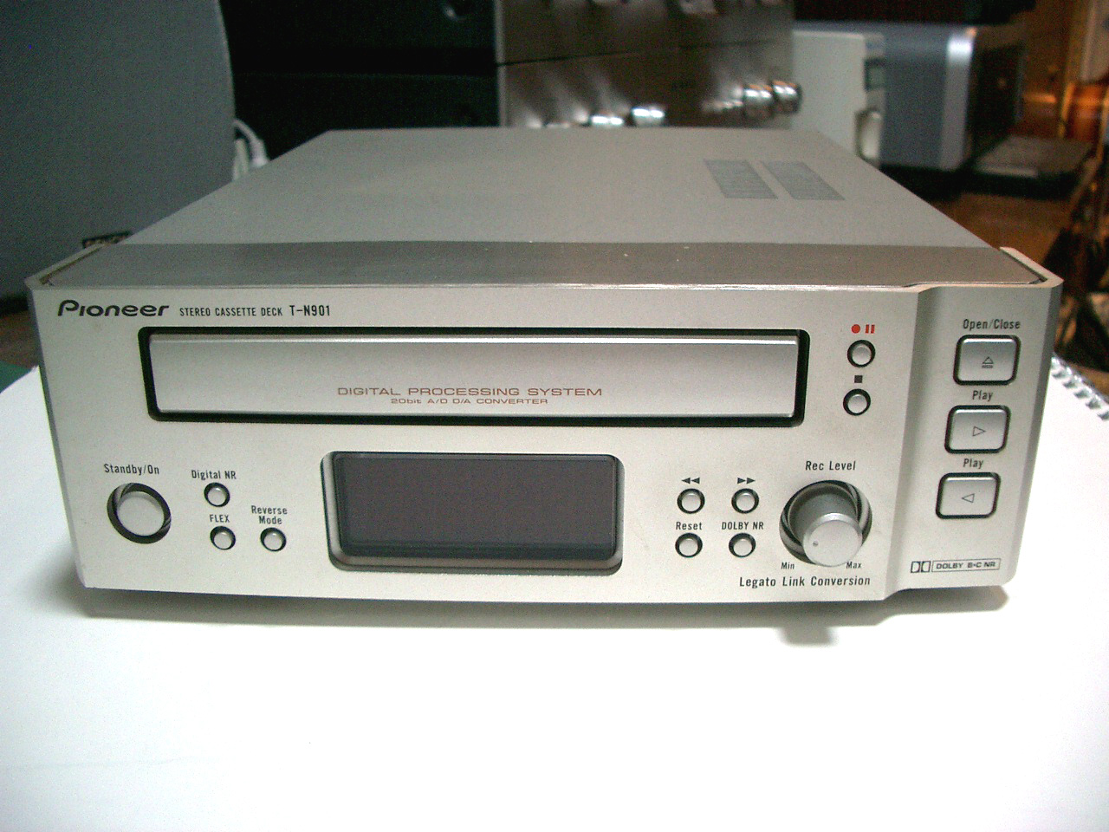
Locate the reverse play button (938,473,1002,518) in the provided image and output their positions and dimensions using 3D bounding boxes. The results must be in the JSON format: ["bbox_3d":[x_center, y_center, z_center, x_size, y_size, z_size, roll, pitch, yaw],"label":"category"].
[{"bbox_3d":[0.088,0.017,0.239,0.012,0.009,0.004,0,21,2],"label":"reverse play button"}]

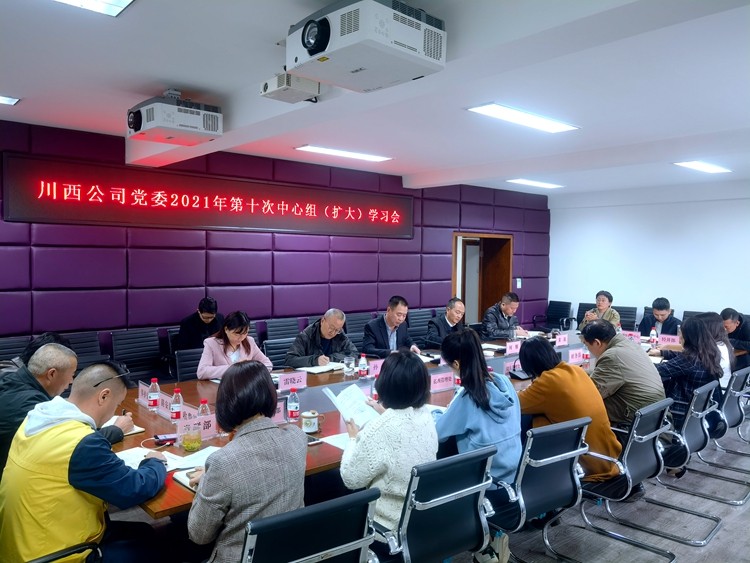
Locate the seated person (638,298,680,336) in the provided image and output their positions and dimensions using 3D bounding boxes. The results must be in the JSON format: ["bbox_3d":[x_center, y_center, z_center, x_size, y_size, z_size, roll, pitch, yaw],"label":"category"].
[{"bbox_3d":[3.340,0.788,6.927,0.780,1.210,0.550,-1,3,-41],"label":"seated person"}]

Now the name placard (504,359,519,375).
[{"bbox_3d":[1.117,0.702,4.744,0.210,0.115,0.060,-1,3,-40],"label":"name placard"}]

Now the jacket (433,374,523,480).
[{"bbox_3d":[0.558,0.746,3.016,0.480,0.570,0.500,-1,3,-41],"label":"jacket"}]

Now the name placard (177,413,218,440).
[{"bbox_3d":[-0.849,0.707,2.804,0.212,0.108,0.045,-1,3,-41],"label":"name placard"}]

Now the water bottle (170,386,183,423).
[{"bbox_3d":[-1.106,0.692,3.274,0.060,0.190,0.060,-1,3,-40],"label":"water bottle"}]

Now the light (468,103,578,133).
[{"bbox_3d":[1.252,-1.347,4.810,1.200,0.060,0.300,-1,3,-40],"label":"light"}]

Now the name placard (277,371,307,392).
[{"bbox_3d":[-0.542,0.664,3.889,0.220,0.108,0.045,-1,3,-41],"label":"name placard"}]

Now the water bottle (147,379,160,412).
[{"bbox_3d":[-1.260,0.642,3.336,0.063,0.180,0.063,-1,3,-41],"label":"water bottle"}]

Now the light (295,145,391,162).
[{"bbox_3d":[-0.319,-1.450,6.580,1.200,0.060,0.300,-1,3,-40],"label":"light"}]

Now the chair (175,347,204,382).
[{"bbox_3d":[-1.208,0.996,4.536,0.540,0.880,0.580,-1,3,-41],"label":"chair"}]

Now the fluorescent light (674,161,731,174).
[{"bbox_3d":[4.013,-1.401,7.128,1.200,0.060,0.300,-1,3,-40],"label":"fluorescent light"}]

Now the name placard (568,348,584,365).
[{"bbox_3d":[1.745,0.648,5.041,0.220,0.110,0.060,-1,3,-41],"label":"name placard"}]

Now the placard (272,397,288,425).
[{"bbox_3d":[-0.554,0.690,3.054,0.215,0.128,0.050,-1,3,-41],"label":"placard"}]

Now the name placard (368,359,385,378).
[{"bbox_3d":[0.054,0.651,4.391,0.220,0.110,0.060,-1,3,-41],"label":"name placard"}]

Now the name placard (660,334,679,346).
[{"bbox_3d":[3.051,0.623,6.038,0.060,0.110,0.220,-1,3,-41],"label":"name placard"}]

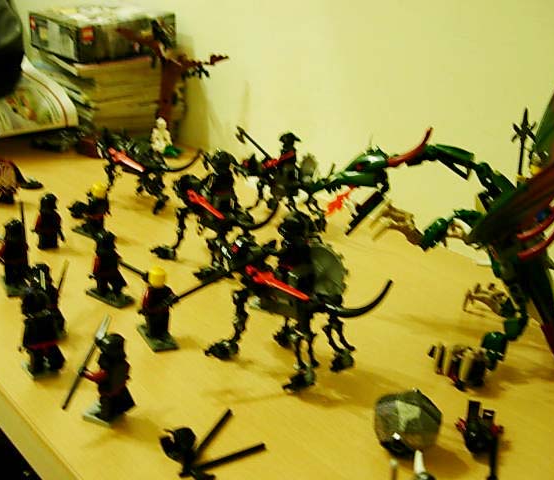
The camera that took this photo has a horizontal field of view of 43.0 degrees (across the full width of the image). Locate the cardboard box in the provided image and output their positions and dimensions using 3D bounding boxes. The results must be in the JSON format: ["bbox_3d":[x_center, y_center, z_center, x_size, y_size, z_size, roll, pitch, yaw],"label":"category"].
[{"bbox_3d":[-0.194,-0.234,0.790,0.085,0.036,0.133,22,30,34],"label":"cardboard box"}]

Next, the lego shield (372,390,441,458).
[{"bbox_3d":[0.064,0.088,0.342,0.030,0.010,0.029,10,63,13],"label":"lego shield"}]

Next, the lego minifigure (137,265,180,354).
[{"bbox_3d":[-0.071,0.040,0.421,0.024,0.044,0.026,-12,30,-32],"label":"lego minifigure"}]

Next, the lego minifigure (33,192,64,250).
[{"bbox_3d":[-0.172,-0.015,0.526,0.025,0.043,0.016,-8,27,-25],"label":"lego minifigure"}]

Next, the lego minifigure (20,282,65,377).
[{"bbox_3d":[-0.130,0.051,0.386,0.025,0.046,0.026,-14,30,-34],"label":"lego minifigure"}]

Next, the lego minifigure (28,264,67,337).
[{"bbox_3d":[-0.138,0.035,0.418,0.025,0.046,0.025,-14,30,-34],"label":"lego minifigure"}]

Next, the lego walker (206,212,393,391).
[{"bbox_3d":[0.008,0.031,0.394,0.114,0.097,0.046,18,28,27],"label":"lego walker"}]

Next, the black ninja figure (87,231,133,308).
[{"bbox_3d":[-0.110,0.019,0.460,0.026,0.046,0.025,24,31,36],"label":"black ninja figure"}]

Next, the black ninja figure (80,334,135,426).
[{"bbox_3d":[-0.084,0.069,0.354,0.026,0.046,0.025,21,29,31],"label":"black ninja figure"}]

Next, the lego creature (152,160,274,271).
[{"bbox_3d":[-0.048,-0.024,0.507,0.112,0.093,0.045,22,30,33],"label":"lego creature"}]

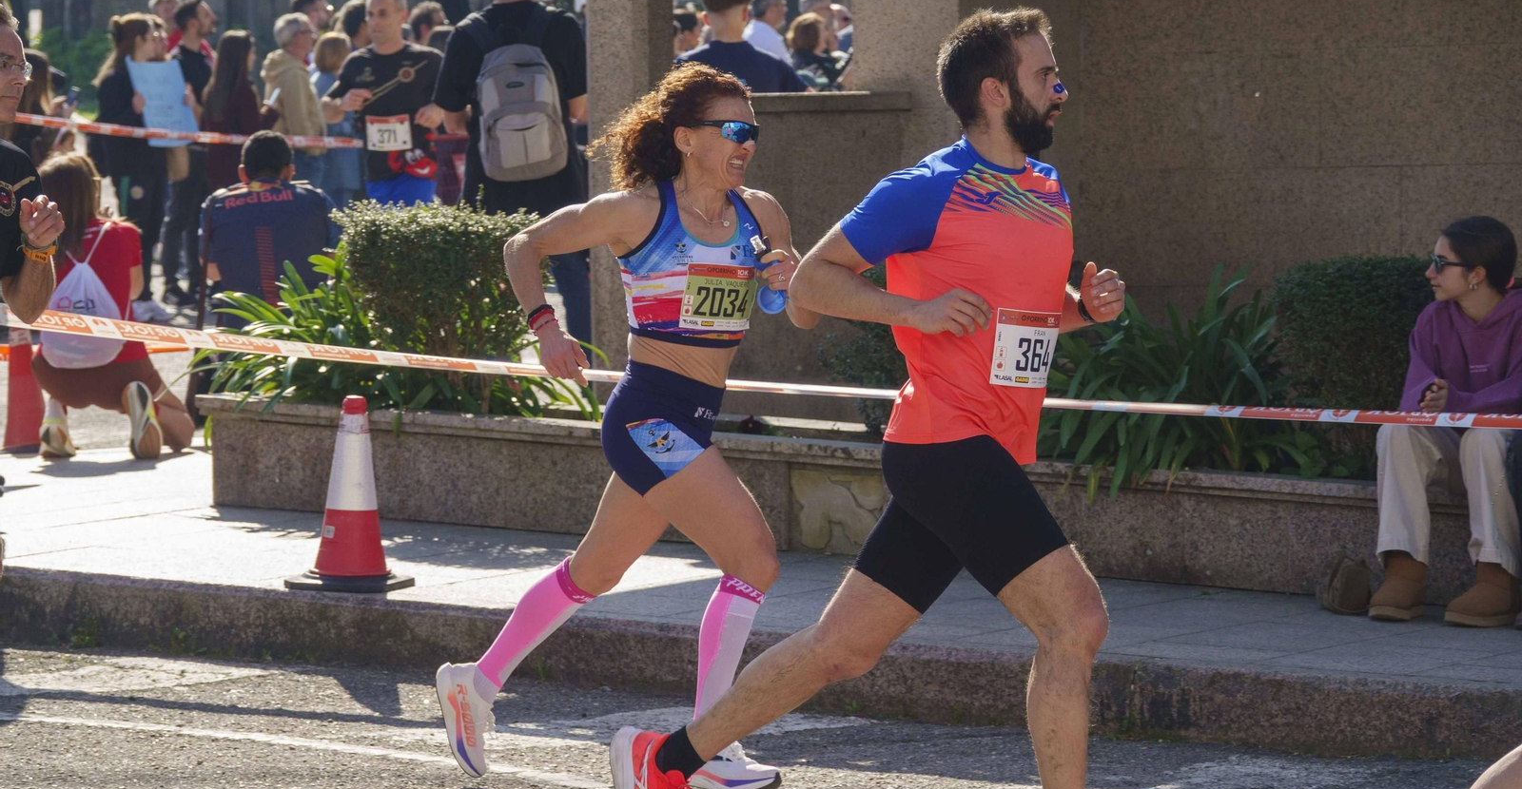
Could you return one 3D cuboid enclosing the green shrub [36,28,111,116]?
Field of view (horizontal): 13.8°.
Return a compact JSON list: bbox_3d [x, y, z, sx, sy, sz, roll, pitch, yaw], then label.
[{"bbox_3d":[-7.185,-3.388,66.000,1.000,0.980,0.900,-1,4,0],"label":"green shrub"}]

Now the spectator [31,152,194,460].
[{"bbox_3d":[-2.264,-0.324,22.100,0.570,1.050,0.750,0,3,10],"label":"spectator"}]

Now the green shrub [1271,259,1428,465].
[{"bbox_3d":[1.616,-0.082,16.700,0.550,0.590,0.520,2,5,43],"label":"green shrub"}]

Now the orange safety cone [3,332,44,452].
[{"bbox_3d":[-2.829,-0.023,24.200,0.285,0.505,0.285,-4,4,15],"label":"orange safety cone"}]

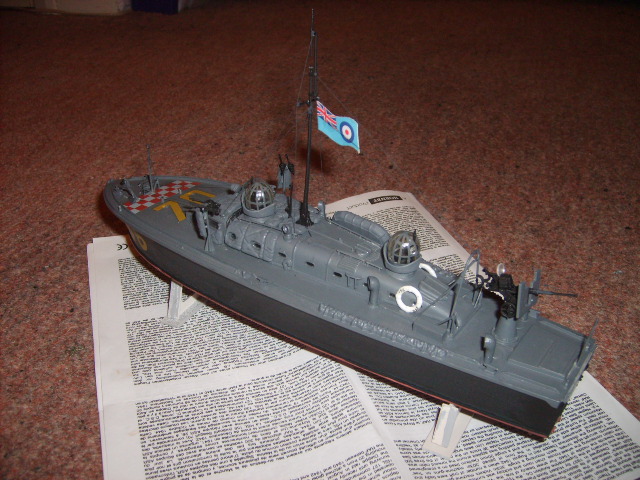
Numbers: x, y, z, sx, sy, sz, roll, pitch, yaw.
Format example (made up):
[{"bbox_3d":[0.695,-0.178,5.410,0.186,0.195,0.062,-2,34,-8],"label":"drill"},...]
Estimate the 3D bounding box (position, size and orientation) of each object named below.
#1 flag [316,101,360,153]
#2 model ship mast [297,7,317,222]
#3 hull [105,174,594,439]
[{"bbox_3d":[0.007,-0.047,0.270,0.025,0.015,0.005,27,37,37],"label":"flag"},{"bbox_3d":[-0.005,-0.047,0.274,0.007,0.096,0.014,20,33,29],"label":"model ship mast"},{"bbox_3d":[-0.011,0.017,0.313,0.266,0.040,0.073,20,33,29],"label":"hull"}]

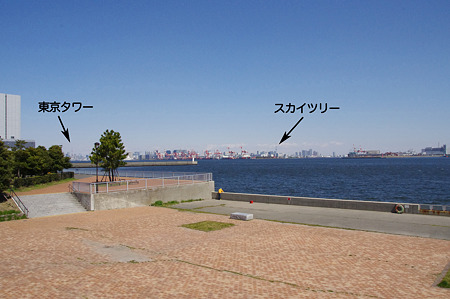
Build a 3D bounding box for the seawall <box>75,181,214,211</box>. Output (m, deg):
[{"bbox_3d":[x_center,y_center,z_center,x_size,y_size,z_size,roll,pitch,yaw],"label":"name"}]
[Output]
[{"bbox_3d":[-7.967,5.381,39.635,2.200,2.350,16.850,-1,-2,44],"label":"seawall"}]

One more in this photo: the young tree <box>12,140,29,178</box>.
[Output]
[{"bbox_3d":[-25.176,1.569,41.474,2.600,5.350,2.600,0,-1,0],"label":"young tree"}]

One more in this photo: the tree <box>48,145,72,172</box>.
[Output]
[{"bbox_3d":[-24.643,1.862,50.469,3.700,5.220,3.700,0,-1,0],"label":"tree"}]

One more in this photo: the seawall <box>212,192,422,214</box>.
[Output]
[{"bbox_3d":[8.813,6.032,38.899,23.990,0.950,0.450,-1,-2,31],"label":"seawall"}]

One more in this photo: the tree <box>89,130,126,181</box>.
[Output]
[{"bbox_3d":[-15.725,0.741,45.496,4.700,7.150,4.700,0,-1,0],"label":"tree"}]

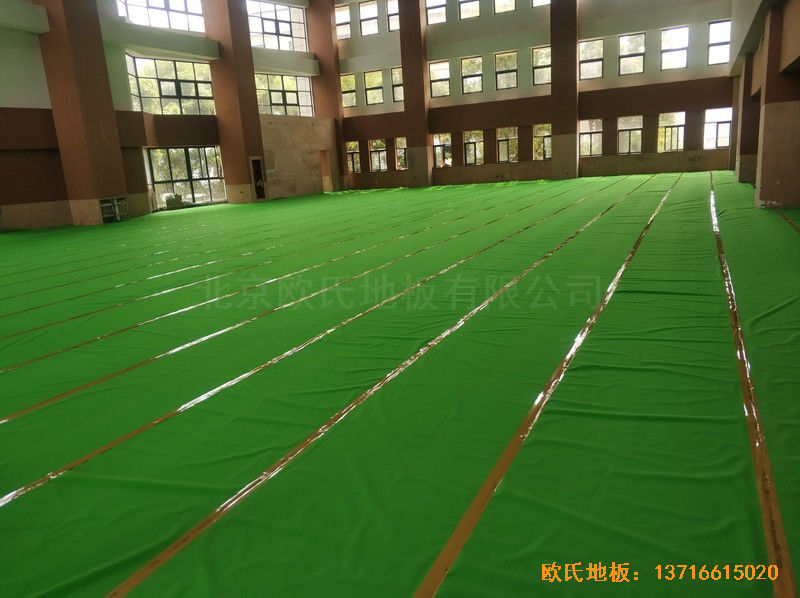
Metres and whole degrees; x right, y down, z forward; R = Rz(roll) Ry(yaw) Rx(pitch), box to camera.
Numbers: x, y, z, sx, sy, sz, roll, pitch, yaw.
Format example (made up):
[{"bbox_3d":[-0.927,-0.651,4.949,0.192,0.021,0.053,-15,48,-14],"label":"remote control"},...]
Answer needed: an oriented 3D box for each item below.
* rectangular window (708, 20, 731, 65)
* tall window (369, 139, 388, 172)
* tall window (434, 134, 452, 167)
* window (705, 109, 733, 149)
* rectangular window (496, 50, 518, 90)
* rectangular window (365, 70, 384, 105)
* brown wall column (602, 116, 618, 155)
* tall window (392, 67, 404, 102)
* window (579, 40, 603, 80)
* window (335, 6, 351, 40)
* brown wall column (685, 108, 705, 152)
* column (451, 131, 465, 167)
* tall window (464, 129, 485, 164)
[{"bbox_3d":[15.123,-12.050,29.332,1.079,1.852,0.150,2,14,25],"label":"rectangular window"},{"bbox_3d":[-1.161,-7.875,34.217,1.049,1.733,0.150,2,14,25],"label":"tall window"},{"bbox_3d":[2.308,-7.675,32.303,1.029,1.709,0.140,2,14,25],"label":"tall window"},{"bbox_3d":[15.443,-8.287,30.284,1.165,1.889,0.150,2,14,25],"label":"window"},{"bbox_3d":[5.781,-12.364,33.776,1.170,1.852,0.150,2,14,25],"label":"rectangular window"},{"bbox_3d":[-1.519,-12.610,37.249,1.144,1.852,0.150,2,14,25],"label":"rectangular window"},{"bbox_3d":[9.780,-7.532,28.991,0.714,1.702,0.250,2,14,25],"label":"brown wall column"},{"bbox_3d":[0.098,-12.556,36.480,1.131,1.852,0.150,2,14,25],"label":"tall window"},{"bbox_3d":[8.716,-10.867,28.370,1.029,1.645,0.140,2,14,25],"label":"window"},{"bbox_3d":[-3.078,-14.765,33.353,1.034,1.657,0.150,2,14,25],"label":"window"},{"bbox_3d":[14.494,-8.305,30.681,0.889,1.879,0.260,2,14,25],"label":"brown wall column"},{"bbox_3d":[3.363,-8.679,35.977,0.756,1.879,0.260,2,14,25],"label":"column"},{"bbox_3d":[3.808,-7.630,31.587,1.029,1.705,0.140,2,14,25],"label":"tall window"}]

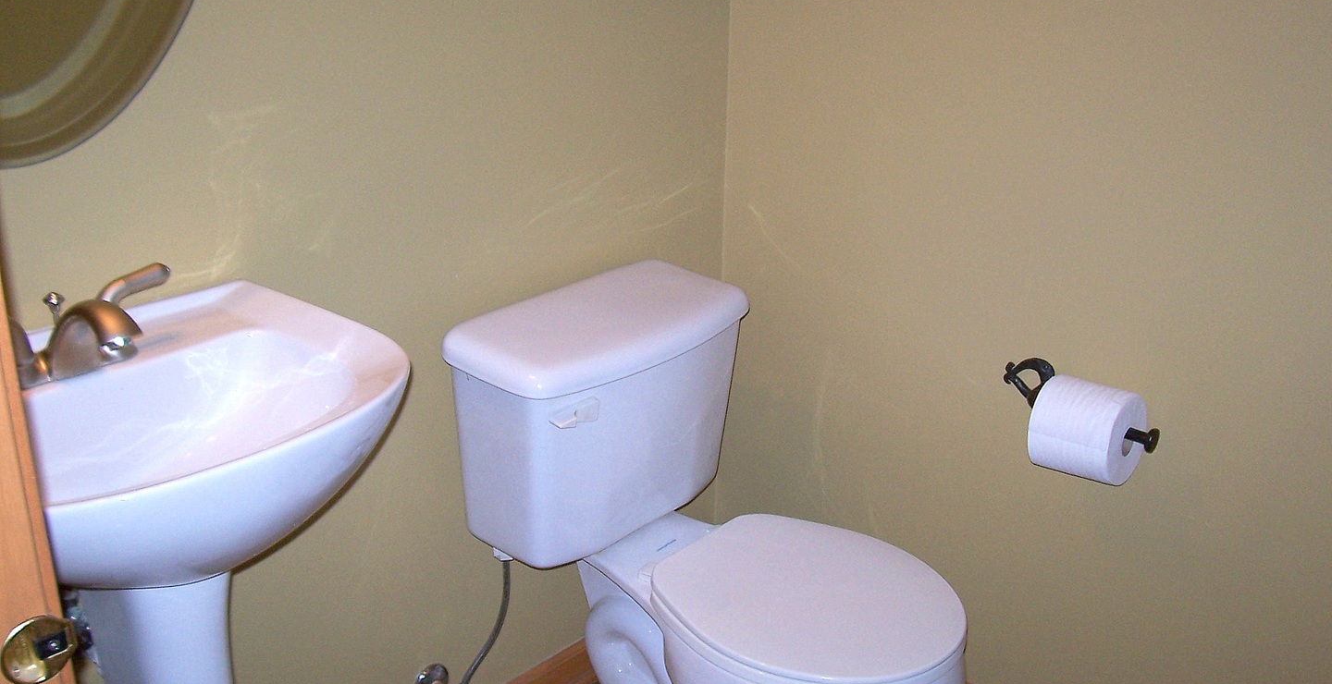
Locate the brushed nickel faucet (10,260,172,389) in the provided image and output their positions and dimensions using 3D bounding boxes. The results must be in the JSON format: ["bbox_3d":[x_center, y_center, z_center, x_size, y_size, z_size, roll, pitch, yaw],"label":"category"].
[{"bbox_3d":[-0.550,-0.009,1.249,0.138,0.083,0.205,18,26,38],"label":"brushed nickel faucet"}]

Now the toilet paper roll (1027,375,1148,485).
[{"bbox_3d":[0.557,0.116,1.720,0.108,0.124,0.124,18,26,38],"label":"toilet paper roll"}]

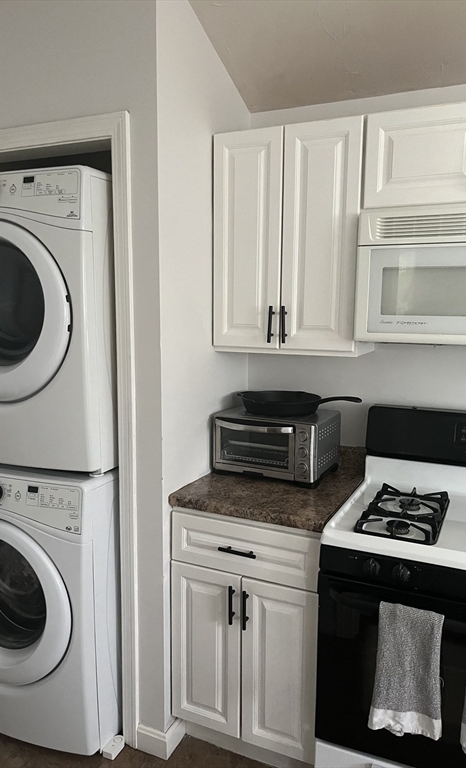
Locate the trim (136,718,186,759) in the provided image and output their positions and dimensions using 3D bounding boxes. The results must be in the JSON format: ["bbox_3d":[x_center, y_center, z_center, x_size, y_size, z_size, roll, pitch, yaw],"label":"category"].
[{"bbox_3d":[-0.253,1.235,2.057,0.120,0.090,0.130,4,9,25],"label":"trim"}]

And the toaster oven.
[{"bbox_3d":[0.171,0.225,2.212,0.403,0.226,0.318,4,9,25],"label":"toaster oven"}]

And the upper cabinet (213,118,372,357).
[{"bbox_3d":[0.234,-0.501,2.106,0.530,0.769,0.328,4,9,25],"label":"upper cabinet"}]

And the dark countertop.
[{"bbox_3d":[0.162,0.330,2.082,0.525,0.129,0.632,4,9,25],"label":"dark countertop"}]

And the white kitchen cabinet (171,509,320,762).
[{"bbox_3d":[0.163,0.816,2.162,0.522,0.856,0.607,4,9,25],"label":"white kitchen cabinet"}]

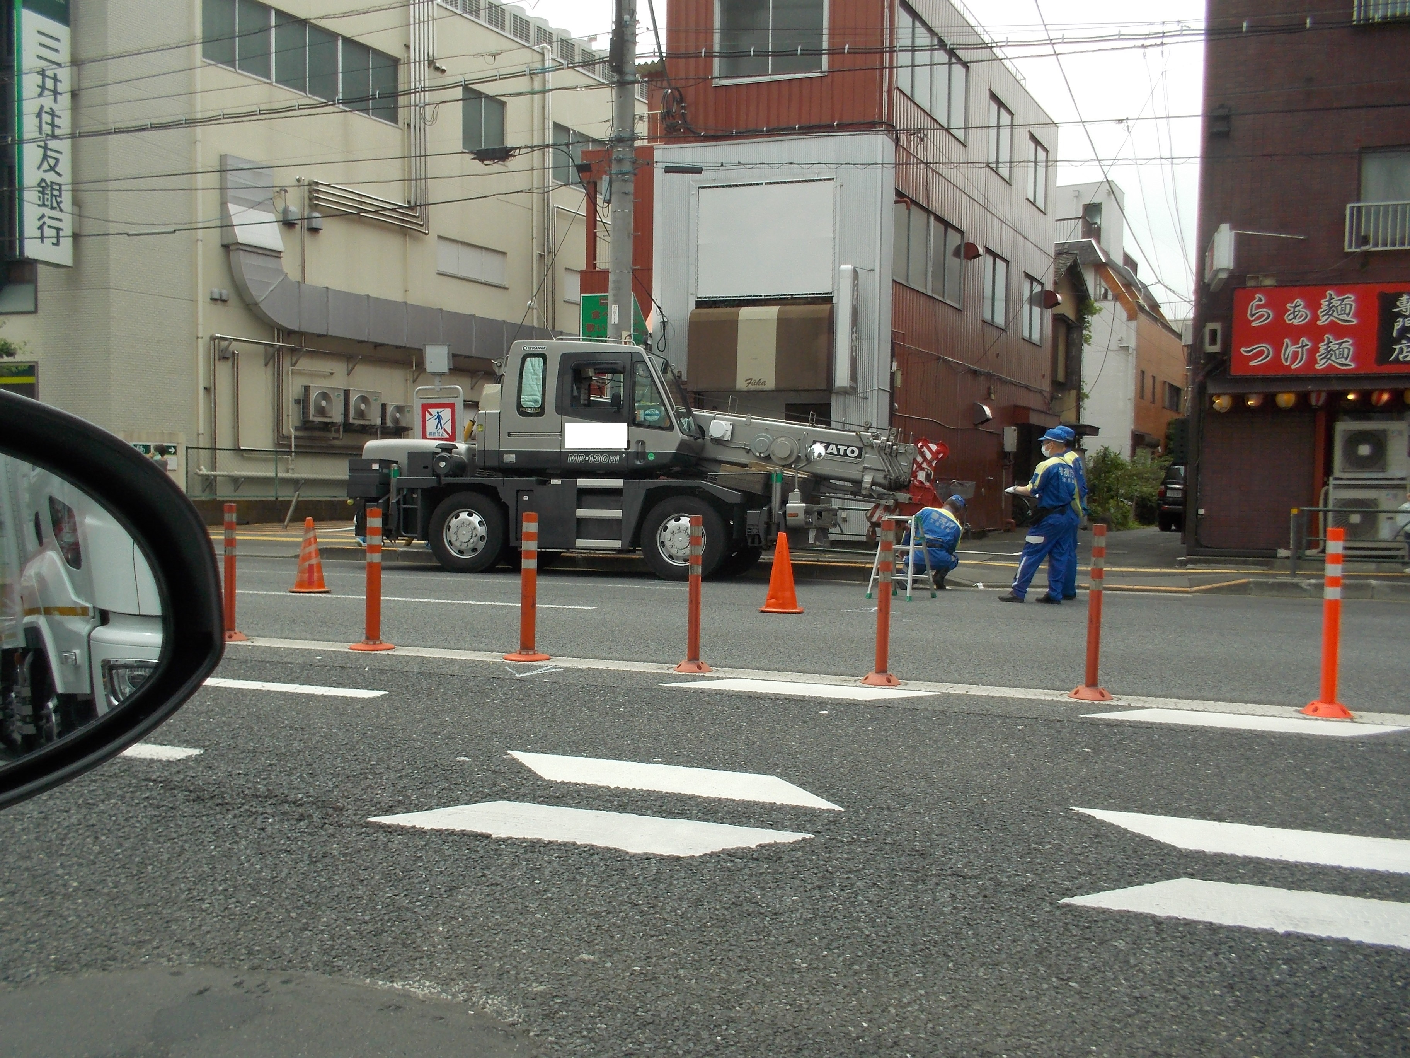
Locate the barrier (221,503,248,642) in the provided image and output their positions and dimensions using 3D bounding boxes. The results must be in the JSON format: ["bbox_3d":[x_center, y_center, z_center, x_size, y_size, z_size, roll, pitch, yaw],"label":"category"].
[{"bbox_3d":[-2.842,0.258,7.080,0.200,0.800,0.200,2,3,19],"label":"barrier"}]

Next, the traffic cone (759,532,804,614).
[{"bbox_3d":[0.660,0.362,10.200,0.380,0.700,0.380,2,3,20],"label":"traffic cone"}]

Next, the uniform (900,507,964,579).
[{"bbox_3d":[2.549,0.143,13.300,0.660,0.800,0.620,1,3,9],"label":"uniform"}]

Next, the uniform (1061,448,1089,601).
[{"bbox_3d":[3.700,-0.045,12.150,0.480,1.500,0.520,2,3,17],"label":"uniform"}]

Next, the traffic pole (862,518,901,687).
[{"bbox_3d":[0.886,0.365,5.880,0.200,0.800,0.200,2,3,19],"label":"traffic pole"}]

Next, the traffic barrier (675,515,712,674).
[{"bbox_3d":[-0.053,0.333,6.150,0.200,0.800,0.200,1,3,0],"label":"traffic barrier"}]

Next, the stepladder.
[{"bbox_3d":[1.967,0.285,11.750,0.490,0.810,0.640,3,4,39],"label":"stepladder"}]

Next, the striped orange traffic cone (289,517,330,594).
[{"bbox_3d":[-3.716,0.243,11.100,0.380,0.700,0.380,1,3,12],"label":"striped orange traffic cone"}]

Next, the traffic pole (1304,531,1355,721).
[{"bbox_3d":[2.726,0.407,5.160,0.215,0.800,0.215,2,3,19],"label":"traffic pole"}]

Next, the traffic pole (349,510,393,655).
[{"bbox_3d":[-1.914,0.286,6.820,0.250,0.800,0.250,2,3,19],"label":"traffic pole"}]

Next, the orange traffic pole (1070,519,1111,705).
[{"bbox_3d":[1.815,0.381,5.500,0.210,0.800,0.210,2,3,20],"label":"orange traffic pole"}]

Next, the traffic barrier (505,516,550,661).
[{"bbox_3d":[-0.965,0.310,6.460,0.250,0.800,0.250,1,3,0],"label":"traffic barrier"}]

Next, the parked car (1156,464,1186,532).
[{"bbox_3d":[12.160,-0.790,28.430,1.700,1.620,4.300,3,3,29],"label":"parked car"}]

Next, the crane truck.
[{"bbox_3d":[-0.700,-0.840,15.060,7.500,2.820,2.100,2,3,16],"label":"crane truck"}]

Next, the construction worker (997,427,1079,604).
[{"bbox_3d":[3.260,-0.129,11.550,0.660,1.710,0.520,2,3,26],"label":"construction worker"}]

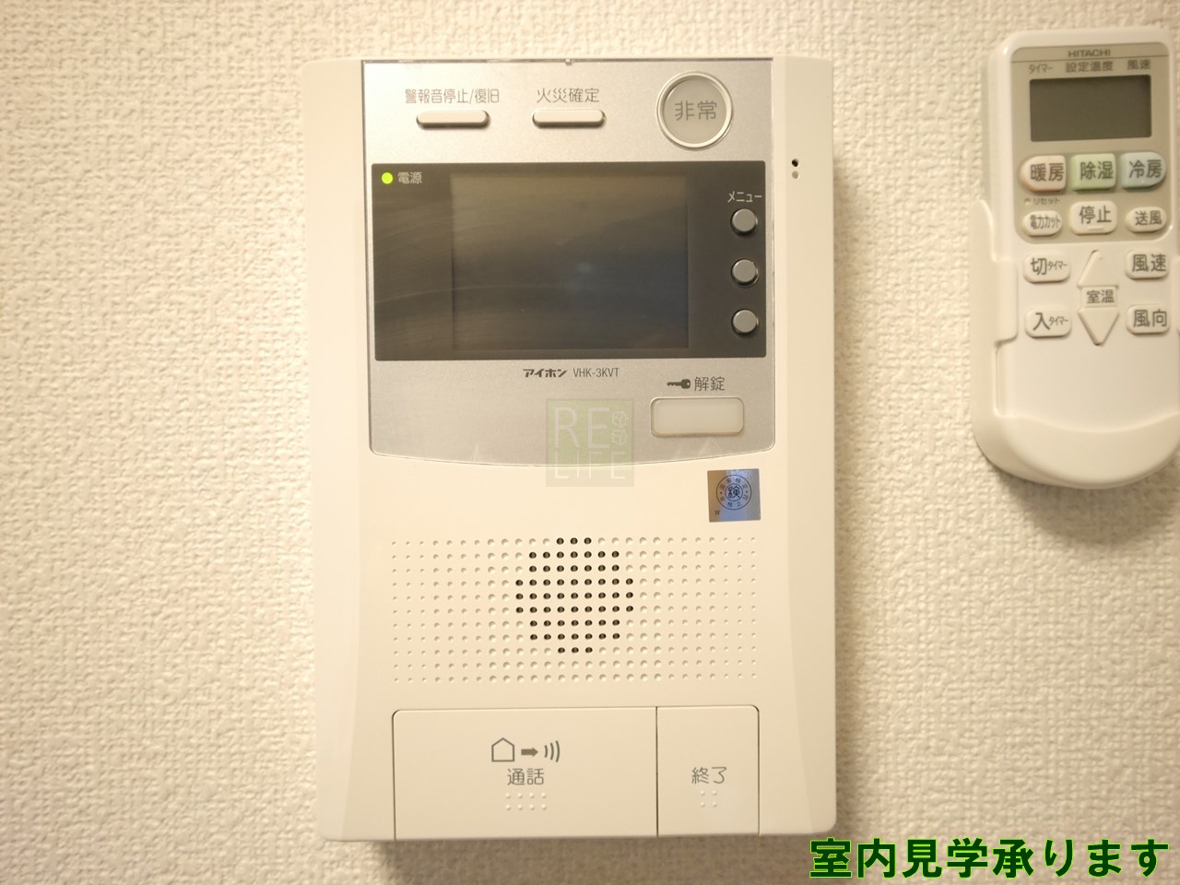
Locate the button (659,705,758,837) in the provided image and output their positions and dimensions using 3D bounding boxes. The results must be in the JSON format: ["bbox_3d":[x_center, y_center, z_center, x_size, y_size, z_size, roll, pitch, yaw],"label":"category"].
[{"bbox_3d":[0.035,0.097,0.283,0.030,0.036,0.005,-1,2,-1],"label":"button"}]

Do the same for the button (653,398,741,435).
[{"bbox_3d":[0.031,-0.008,0.276,0.026,0.011,0.003,-1,2,-1],"label":"button"}]

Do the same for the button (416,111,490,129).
[{"bbox_3d":[-0.039,-0.092,0.272,0.021,0.004,0.003,-1,2,-1],"label":"button"}]

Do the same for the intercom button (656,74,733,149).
[{"bbox_3d":[0.030,-0.095,0.274,0.021,0.021,0.004,-1,2,-1],"label":"intercom button"}]

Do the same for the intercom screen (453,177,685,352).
[{"bbox_3d":[-0.006,-0.052,0.277,0.068,0.050,0.002,-1,2,-1],"label":"intercom screen"}]

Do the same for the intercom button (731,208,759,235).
[{"bbox_3d":[0.044,-0.063,0.274,0.007,0.007,0.003,-1,2,-1],"label":"intercom button"}]

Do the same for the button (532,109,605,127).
[{"bbox_3d":[-0.006,-0.092,0.272,0.021,0.004,0.003,-1,2,-1],"label":"button"}]

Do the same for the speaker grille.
[{"bbox_3d":[-0.004,0.049,0.280,0.106,0.042,0.002,-1,2,-1],"label":"speaker grille"}]

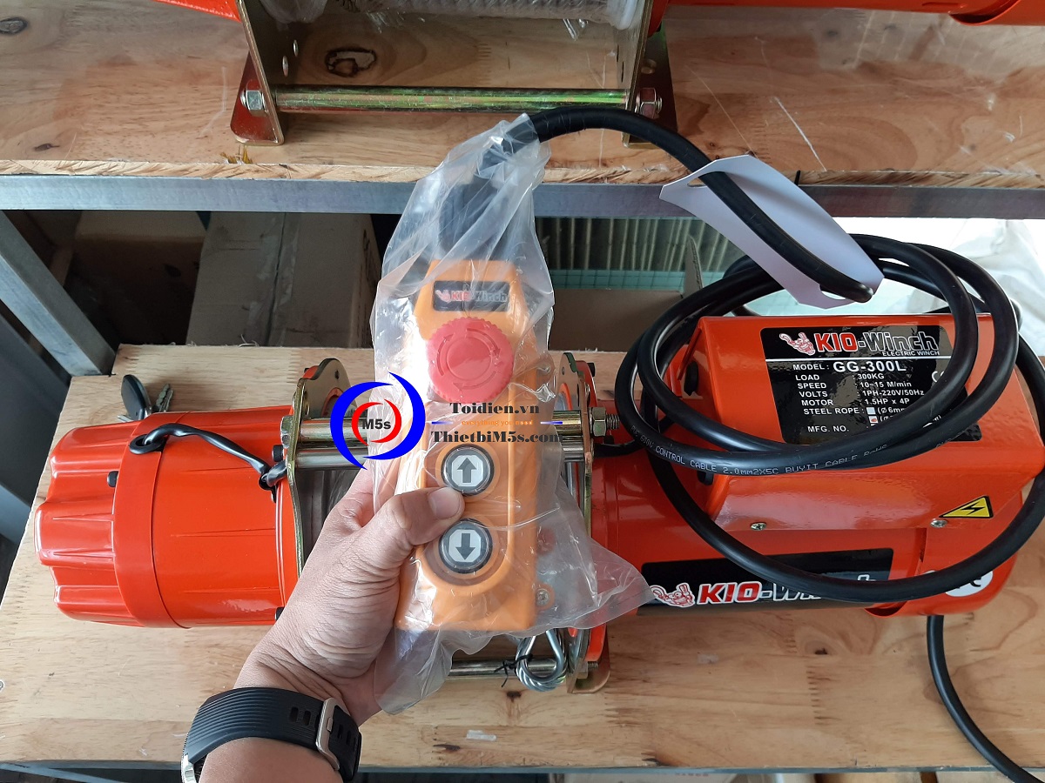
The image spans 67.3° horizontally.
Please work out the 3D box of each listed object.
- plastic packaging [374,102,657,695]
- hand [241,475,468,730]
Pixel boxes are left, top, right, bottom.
[{"bbox_3d":[-0.006,-0.002,0.390,0.132,0.085,0.285,2,77,-1],"label":"plastic packaging"},{"bbox_3d":[-0.075,0.099,0.408,0.100,0.100,0.140,23,70,10],"label":"hand"}]

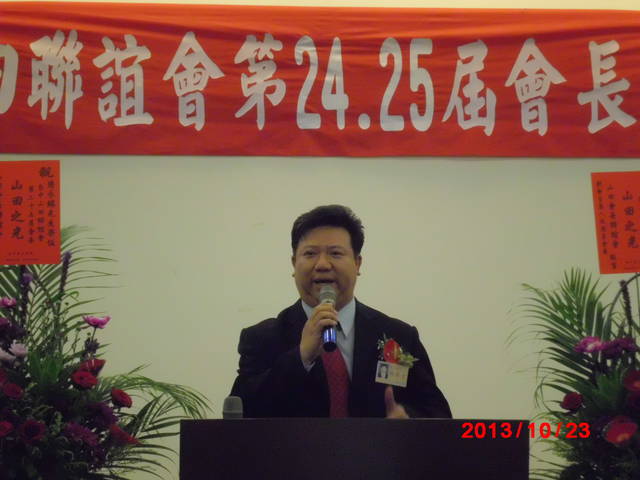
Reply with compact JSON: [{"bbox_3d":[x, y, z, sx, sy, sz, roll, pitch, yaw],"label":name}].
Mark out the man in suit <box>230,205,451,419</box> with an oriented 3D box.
[{"bbox_3d":[0.055,0.759,4.120,0.590,1.720,0.420,0,-6,4],"label":"man in suit"}]

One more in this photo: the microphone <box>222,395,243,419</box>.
[{"bbox_3d":[-0.214,0.469,3.971,0.050,0.170,0.050,0,-6,0],"label":"microphone"}]

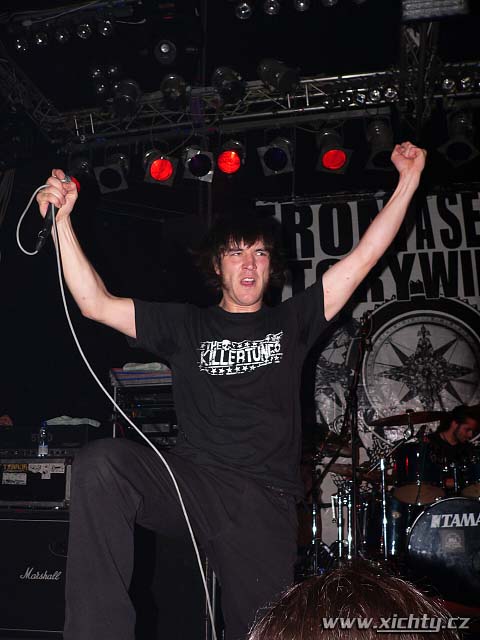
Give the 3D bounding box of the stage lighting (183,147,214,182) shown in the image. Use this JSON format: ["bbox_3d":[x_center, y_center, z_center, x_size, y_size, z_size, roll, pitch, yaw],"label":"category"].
[{"bbox_3d":[-0.358,-1.327,5.676,0.250,0.250,0.320,1,30,-15],"label":"stage lighting"}]

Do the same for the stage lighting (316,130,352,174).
[{"bbox_3d":[0.757,-1.353,5.374,0.250,0.320,0.250,-1,-43,1],"label":"stage lighting"}]

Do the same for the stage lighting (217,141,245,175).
[{"bbox_3d":[-0.076,-1.369,5.602,0.225,0.225,0.300,-2,31,11],"label":"stage lighting"}]

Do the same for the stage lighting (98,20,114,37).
[{"bbox_3d":[-0.863,-1.883,4.300,0.095,0.095,0.100,2,32,-16],"label":"stage lighting"}]

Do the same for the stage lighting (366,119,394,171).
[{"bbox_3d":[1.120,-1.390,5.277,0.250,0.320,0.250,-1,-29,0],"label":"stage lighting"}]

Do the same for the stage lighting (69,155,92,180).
[{"bbox_3d":[-1.433,-1.367,5.966,0.220,0.220,0.280,3,32,-23],"label":"stage lighting"}]

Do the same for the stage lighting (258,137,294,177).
[{"bbox_3d":[0.298,-1.353,5.501,0.250,0.250,0.320,-3,29,14],"label":"stage lighting"}]

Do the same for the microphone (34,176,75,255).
[{"bbox_3d":[-0.469,-0.267,1.700,0.050,0.210,0.050,29,0,-18],"label":"microphone"}]

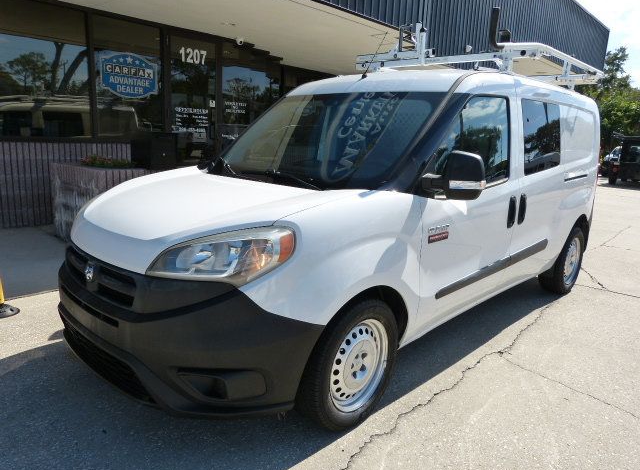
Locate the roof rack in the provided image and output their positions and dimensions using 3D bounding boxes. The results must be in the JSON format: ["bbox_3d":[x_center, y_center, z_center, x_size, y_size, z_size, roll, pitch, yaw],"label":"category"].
[{"bbox_3d":[1.363,-1.449,3.913,1.580,0.400,1.560,13,16,43],"label":"roof rack"}]

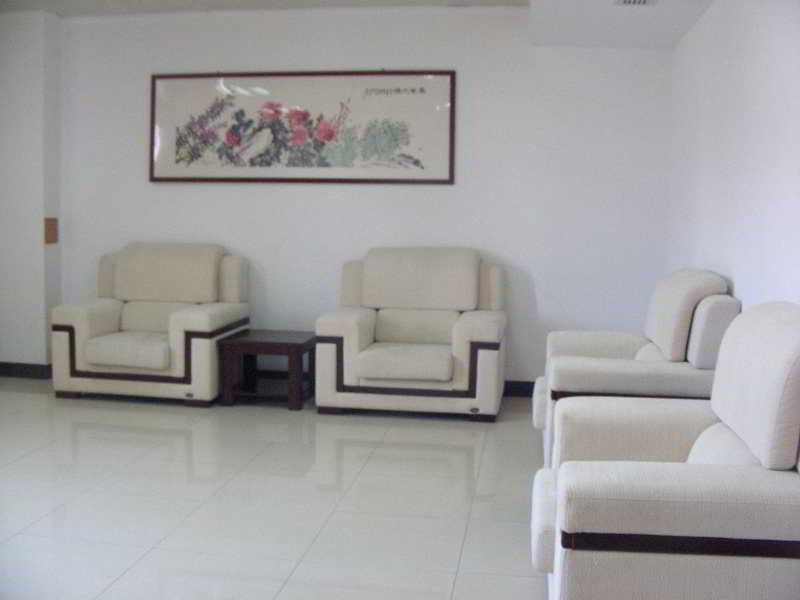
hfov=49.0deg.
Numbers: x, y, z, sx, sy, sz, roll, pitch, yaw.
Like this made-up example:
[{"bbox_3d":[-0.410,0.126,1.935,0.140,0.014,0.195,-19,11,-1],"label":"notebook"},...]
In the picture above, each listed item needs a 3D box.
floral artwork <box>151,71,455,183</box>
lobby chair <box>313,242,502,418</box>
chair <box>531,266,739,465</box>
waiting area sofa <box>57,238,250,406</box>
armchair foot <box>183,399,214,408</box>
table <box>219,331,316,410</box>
[{"bbox_3d":[-0.732,-1.246,6.387,2.265,0.784,0.044,1,5,8],"label":"floral artwork"},{"bbox_3d":[0.101,0.196,5.975,1.187,1.074,0.886,2,5,9],"label":"lobby chair"},{"bbox_3d":[1.158,0.345,4.531,0.926,1.074,1.187,1,5,8],"label":"chair"},{"bbox_3d":[-1.775,0.139,6.331,1.187,1.074,0.886,2,6,11],"label":"waiting area sofa"},{"bbox_3d":[-1.353,0.690,5.959,0.195,0.048,0.110,2,6,8],"label":"armchair foot"},{"bbox_3d":[-0.888,0.476,6.173,0.591,0.453,0.611,1,5,8],"label":"table"}]

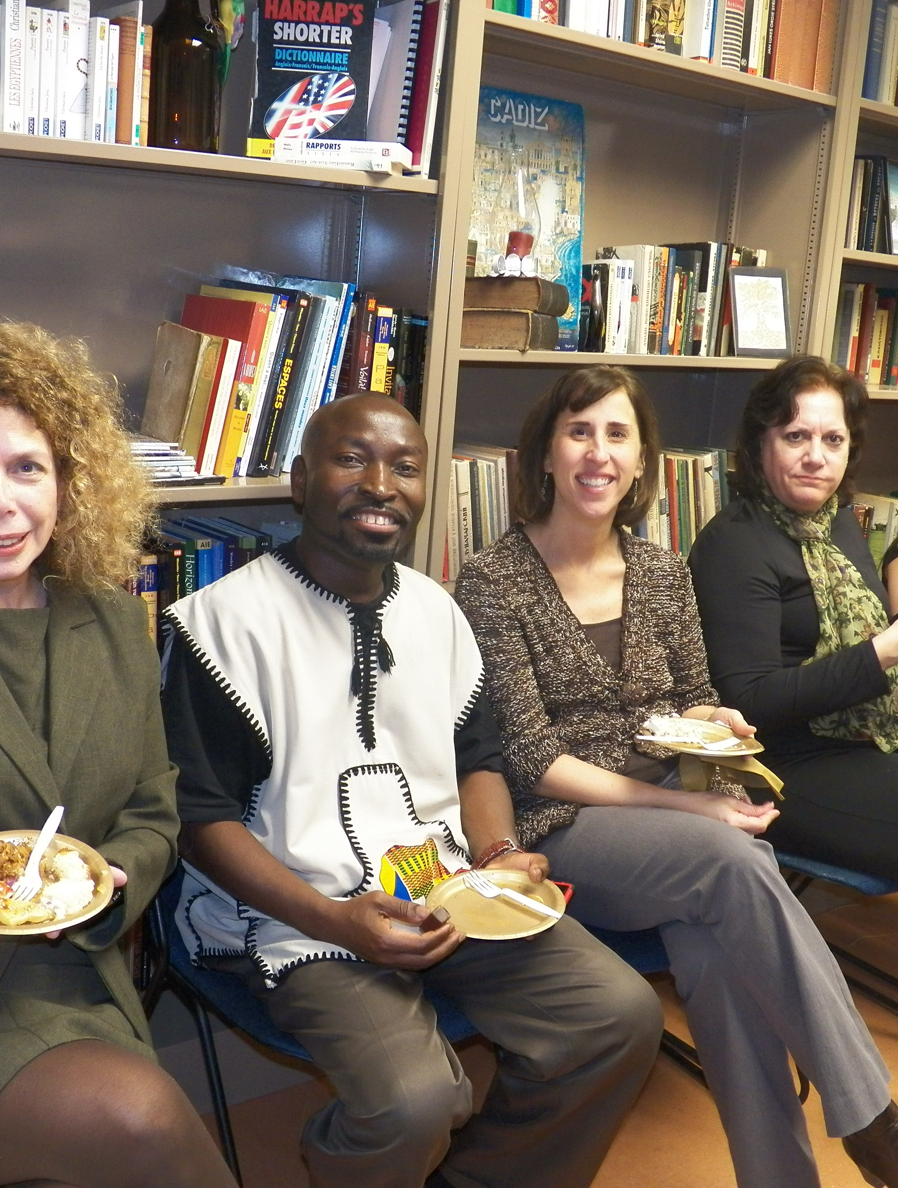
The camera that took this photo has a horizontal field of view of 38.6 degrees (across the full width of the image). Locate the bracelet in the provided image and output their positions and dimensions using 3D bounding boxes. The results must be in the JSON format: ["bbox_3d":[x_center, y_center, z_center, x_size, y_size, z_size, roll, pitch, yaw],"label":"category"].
[{"bbox_3d":[0.063,0.330,1.600,0.068,0.060,0.020,-18,50,-21],"label":"bracelet"}]

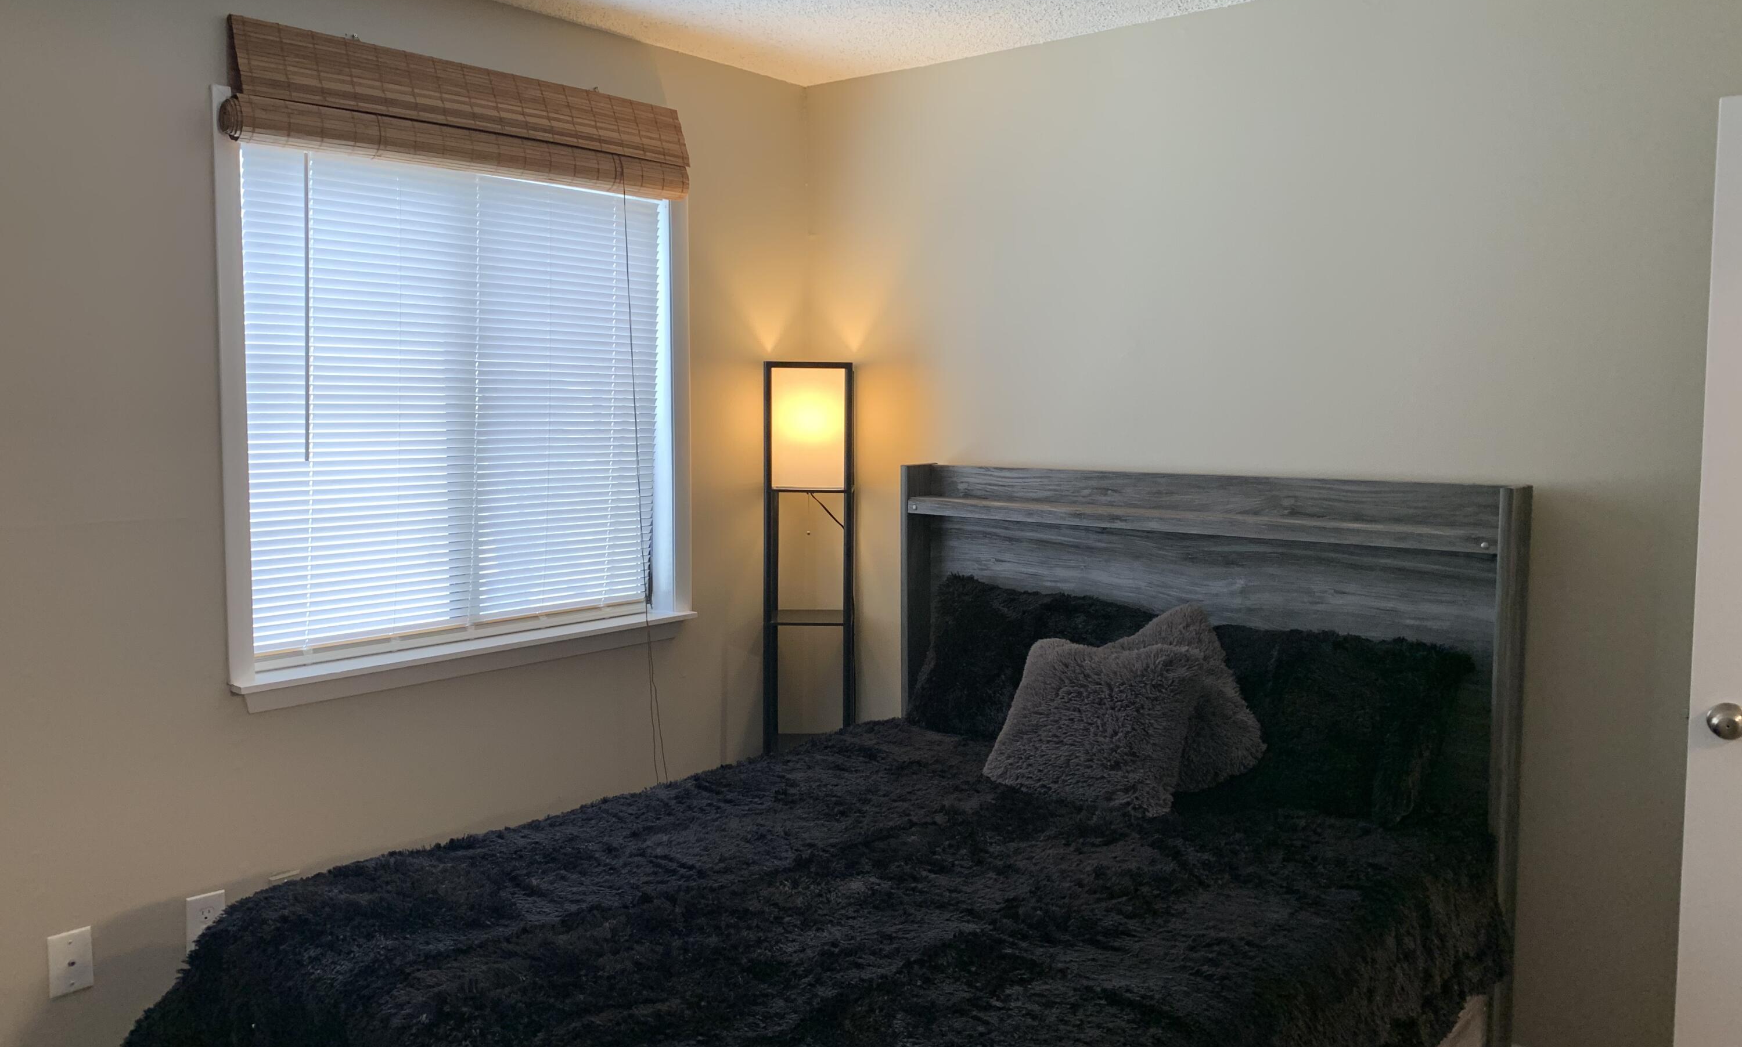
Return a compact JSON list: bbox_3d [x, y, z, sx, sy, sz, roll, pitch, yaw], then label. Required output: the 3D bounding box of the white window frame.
[{"bbox_3d":[-0.945,-0.285,3.245,0.105,1.306,1.324,4,7,39],"label":"white window frame"}]

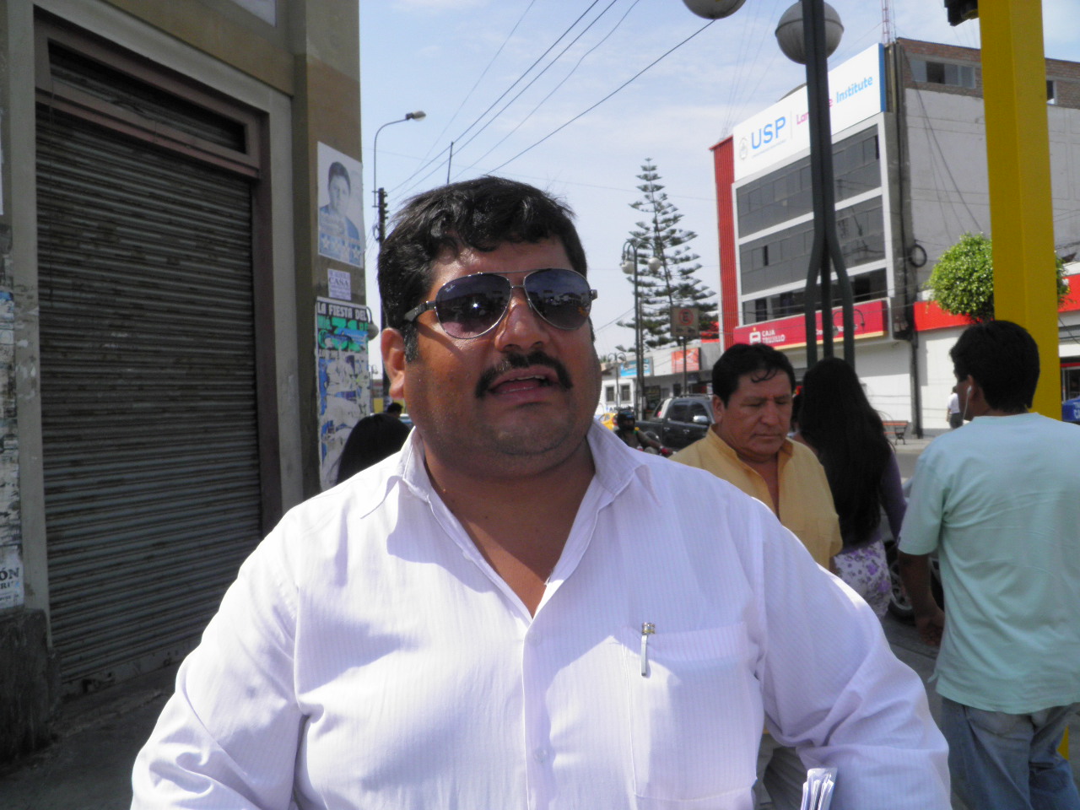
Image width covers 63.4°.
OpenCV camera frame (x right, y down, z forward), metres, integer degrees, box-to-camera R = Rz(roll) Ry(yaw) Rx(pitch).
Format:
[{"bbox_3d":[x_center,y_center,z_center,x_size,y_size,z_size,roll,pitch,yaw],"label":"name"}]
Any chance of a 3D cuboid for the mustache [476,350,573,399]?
[{"bbox_3d":[-0.012,-0.025,0.735,0.084,0.037,0.030,-4,-4,-17],"label":"mustache"}]

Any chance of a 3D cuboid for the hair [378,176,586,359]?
[{"bbox_3d":[-0.053,-0.123,0.830,0.190,0.185,0.210,-4,-4,-17],"label":"hair"}]

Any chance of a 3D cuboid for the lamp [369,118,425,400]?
[{"bbox_3d":[-3.597,-2.962,23.500,1.500,9.800,0.360,-2,-1,-21],"label":"lamp"}]

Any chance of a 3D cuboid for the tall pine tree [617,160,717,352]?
[{"bbox_3d":[8.952,-7.755,62.000,7.200,19.200,7.200,-2,-1,0],"label":"tall pine tree"}]

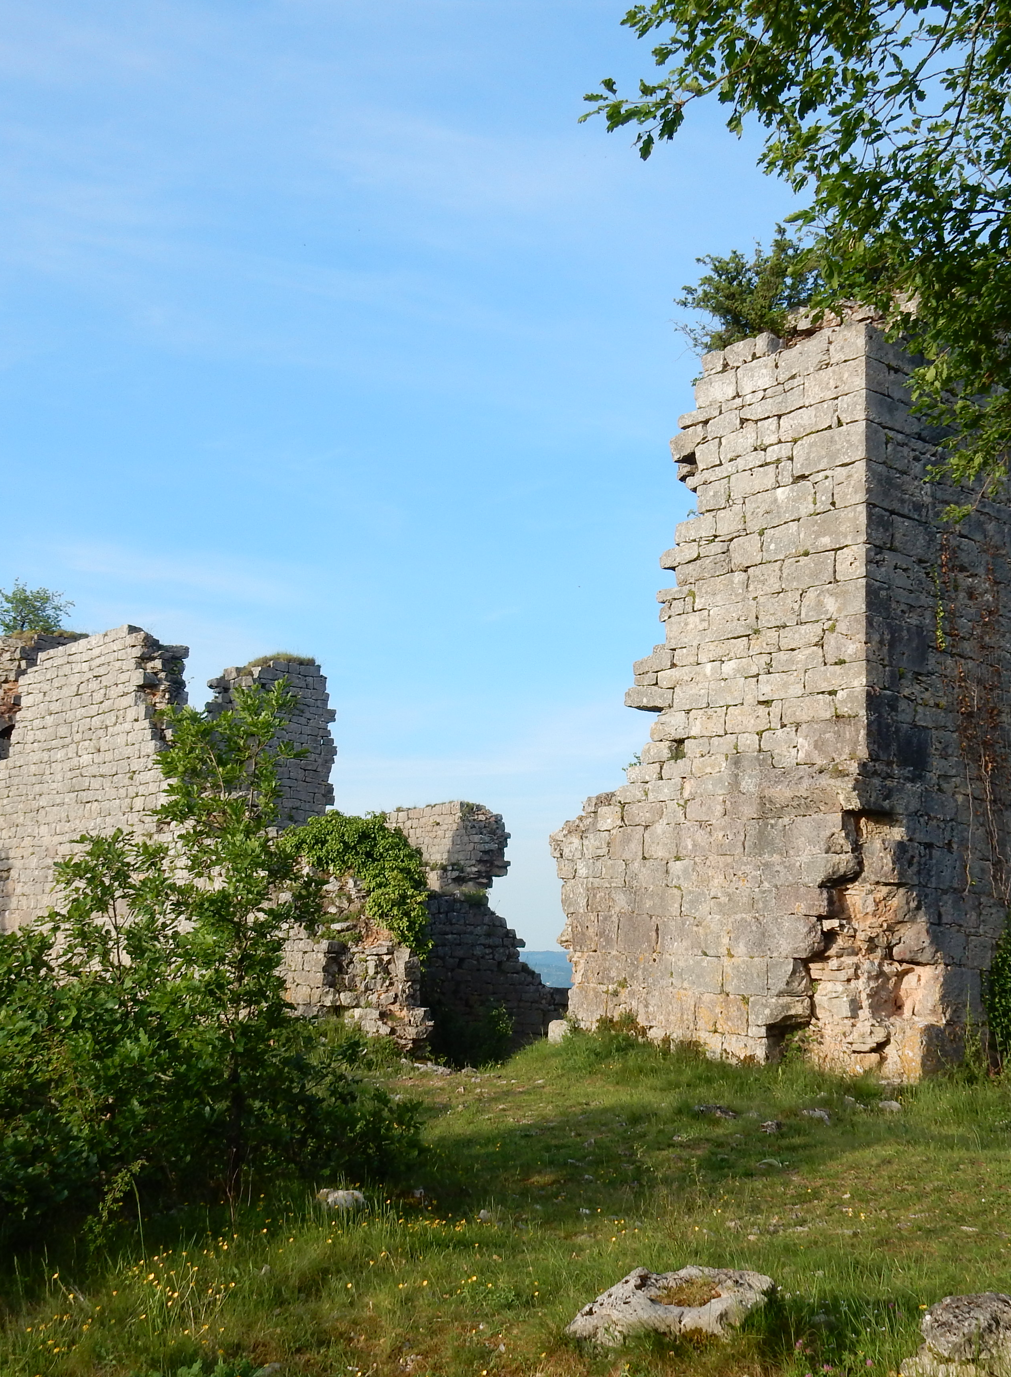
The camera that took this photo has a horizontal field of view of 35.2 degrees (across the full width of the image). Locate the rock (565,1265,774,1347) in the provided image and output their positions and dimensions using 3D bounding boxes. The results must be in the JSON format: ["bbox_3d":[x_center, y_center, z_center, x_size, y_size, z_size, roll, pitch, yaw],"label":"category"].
[{"bbox_3d":[0.642,2.530,6.595,0.810,0.230,0.580,2,-10,0],"label":"rock"}]

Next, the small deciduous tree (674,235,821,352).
[{"bbox_3d":[3.261,-5.289,21.218,1.911,1.377,1.600,2,-10,0],"label":"small deciduous tree"}]

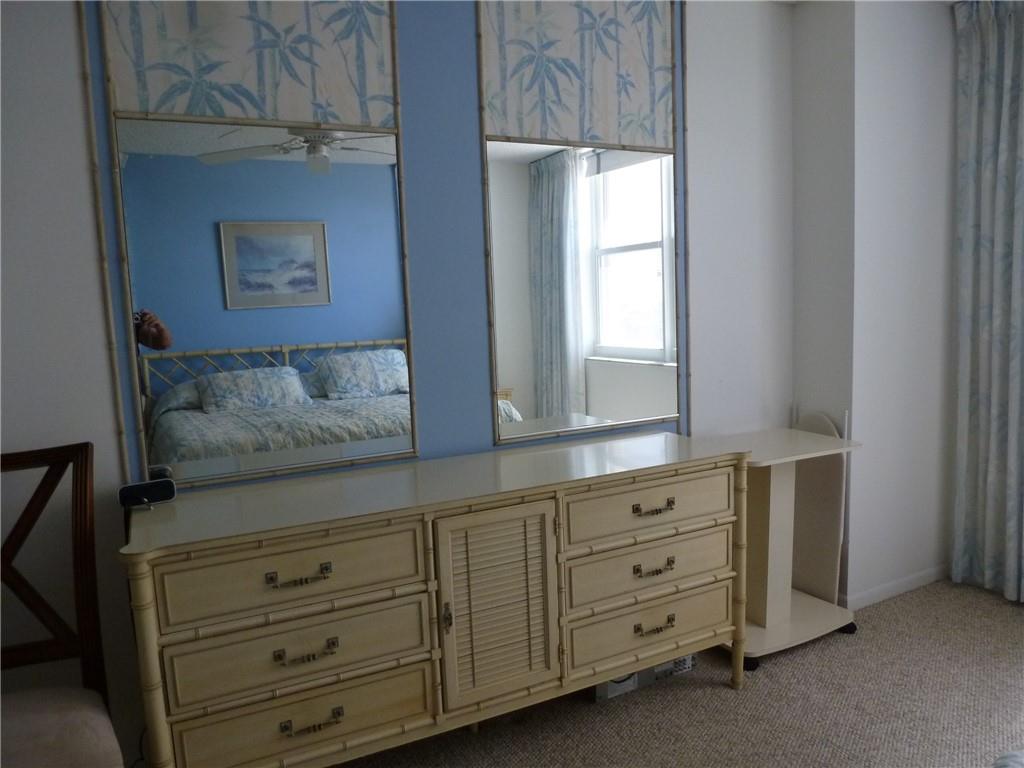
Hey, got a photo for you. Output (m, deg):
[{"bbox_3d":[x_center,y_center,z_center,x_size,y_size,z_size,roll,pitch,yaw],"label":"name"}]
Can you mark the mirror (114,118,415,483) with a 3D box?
[{"bbox_3d":[-0.686,-0.245,2.096,0.777,1.006,0.040,-5,7,-25],"label":"mirror"}]

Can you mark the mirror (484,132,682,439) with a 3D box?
[{"bbox_3d":[0.280,-0.334,2.546,0.777,1.006,0.040,-5,7,-25],"label":"mirror"}]

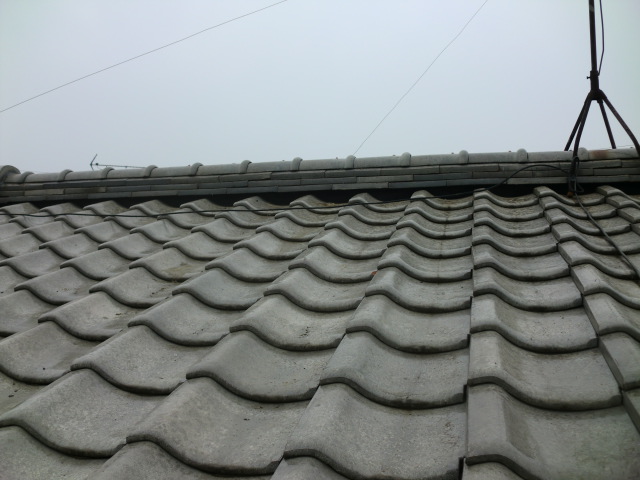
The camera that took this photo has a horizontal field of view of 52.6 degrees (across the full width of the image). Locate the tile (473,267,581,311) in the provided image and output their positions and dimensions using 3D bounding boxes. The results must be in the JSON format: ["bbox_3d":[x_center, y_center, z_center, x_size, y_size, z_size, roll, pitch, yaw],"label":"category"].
[{"bbox_3d":[0.545,0.116,1.666,0.285,0.060,0.285,-1,11,14],"label":"tile"}]

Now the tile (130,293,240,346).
[{"bbox_3d":[-0.281,0.187,1.638,0.285,0.060,0.285,-1,11,14],"label":"tile"}]

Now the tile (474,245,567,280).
[{"bbox_3d":[0.599,0.064,1.898,0.285,0.063,0.280,-1,11,14],"label":"tile"}]

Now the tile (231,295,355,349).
[{"bbox_3d":[-0.031,0.190,1.573,0.285,0.060,0.285,-1,11,14],"label":"tile"}]

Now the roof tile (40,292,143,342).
[{"bbox_3d":[-0.536,0.192,1.718,0.285,0.063,0.280,-1,11,14],"label":"roof tile"}]

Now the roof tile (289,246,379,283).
[{"bbox_3d":[0.081,0.069,2.017,0.285,0.060,0.285,-1,11,14],"label":"roof tile"}]

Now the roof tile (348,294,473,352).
[{"bbox_3d":[0.230,0.187,1.522,0.285,0.063,0.280,-1,11,14],"label":"roof tile"}]

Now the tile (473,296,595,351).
[{"bbox_3d":[0.486,0.174,1.444,0.285,0.060,0.285,-1,11,14],"label":"tile"}]

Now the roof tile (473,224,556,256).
[{"bbox_3d":[0.648,-0.001,2.110,0.285,0.060,0.285,-1,11,14],"label":"roof tile"}]

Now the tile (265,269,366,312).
[{"bbox_3d":[0.027,0.129,1.808,0.285,0.063,0.280,-1,11,14],"label":"tile"}]

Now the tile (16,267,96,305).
[{"bbox_3d":[-0.734,0.134,2.003,0.285,0.063,0.280,-1,11,14],"label":"tile"}]

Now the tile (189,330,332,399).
[{"bbox_3d":[-0.086,0.253,1.367,0.285,0.063,0.280,-1,11,14],"label":"tile"}]

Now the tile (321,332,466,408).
[{"bbox_3d":[0.174,0.250,1.301,0.285,0.063,0.280,-1,11,14],"label":"tile"}]

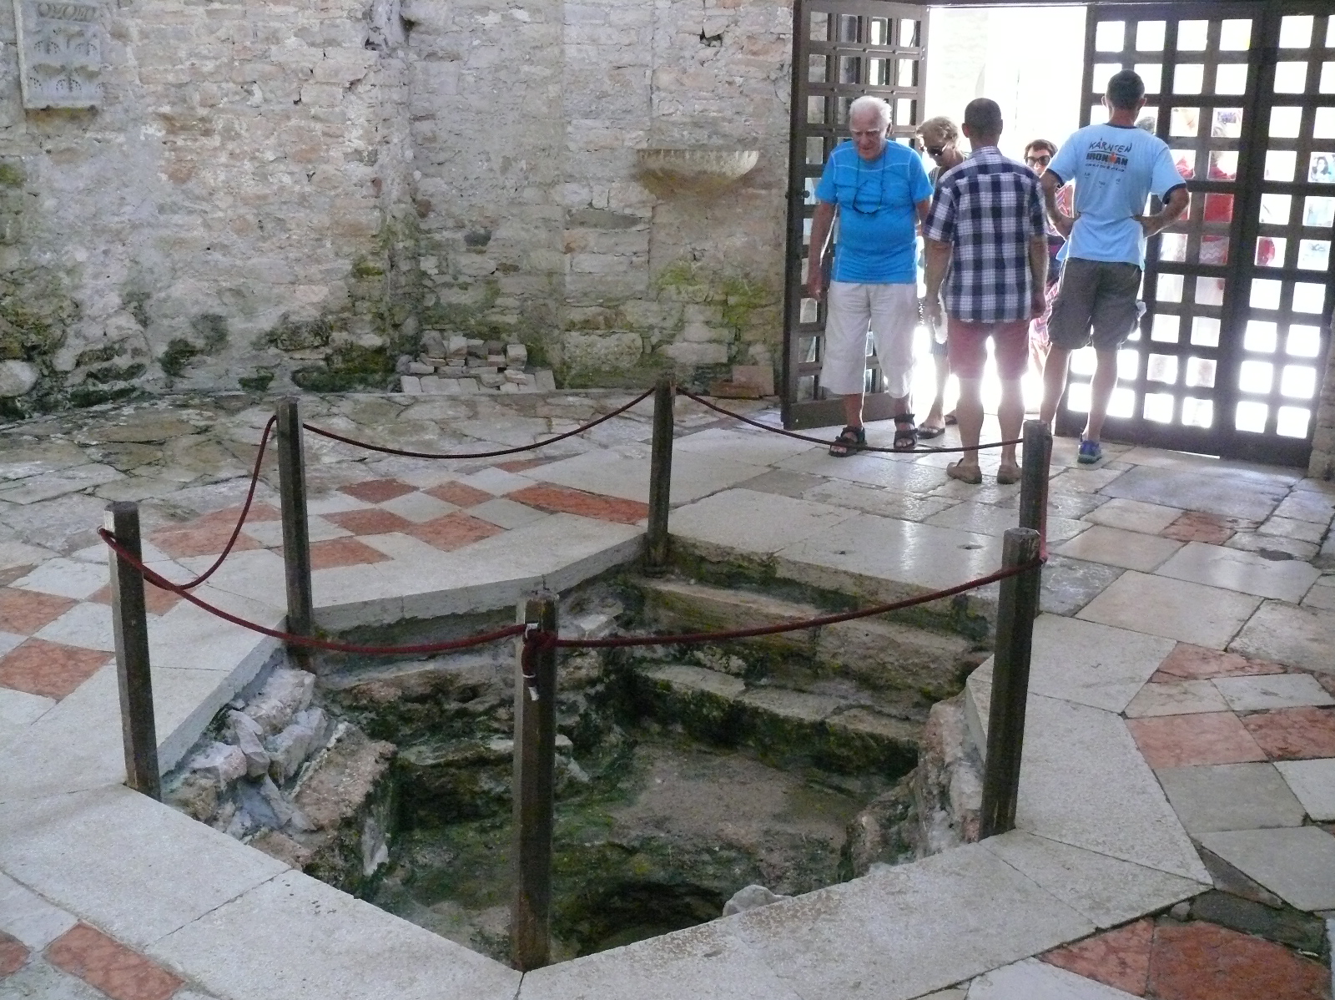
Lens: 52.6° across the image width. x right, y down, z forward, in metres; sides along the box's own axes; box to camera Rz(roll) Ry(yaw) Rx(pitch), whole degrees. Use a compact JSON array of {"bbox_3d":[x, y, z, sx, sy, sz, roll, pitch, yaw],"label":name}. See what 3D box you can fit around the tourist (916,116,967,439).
[{"bbox_3d":[1.476,-1.178,7.141,0.460,1.624,0.400,12,19,36],"label":"tourist"}]

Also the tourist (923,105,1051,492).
[{"bbox_3d":[1.509,-0.947,6.197,0.550,1.715,0.360,3,14,9],"label":"tourist"}]

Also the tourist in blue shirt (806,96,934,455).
[{"bbox_3d":[1.079,-1.157,6.925,0.630,1.757,0.380,4,15,14],"label":"tourist in blue shirt"}]

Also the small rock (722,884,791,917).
[{"bbox_3d":[0.201,0.901,2.974,0.165,0.095,0.125,-8,17,-27],"label":"small rock"}]

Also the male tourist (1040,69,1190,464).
[{"bbox_3d":[2.179,-1.133,6.582,0.710,1.840,0.380,7,17,24],"label":"male tourist"}]

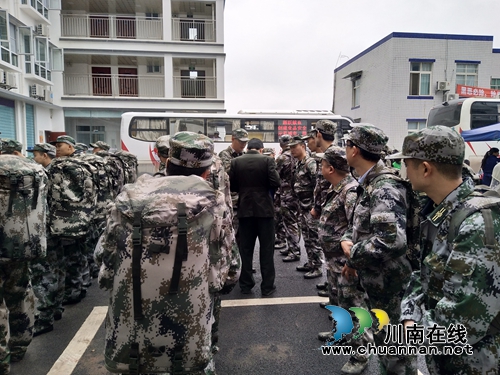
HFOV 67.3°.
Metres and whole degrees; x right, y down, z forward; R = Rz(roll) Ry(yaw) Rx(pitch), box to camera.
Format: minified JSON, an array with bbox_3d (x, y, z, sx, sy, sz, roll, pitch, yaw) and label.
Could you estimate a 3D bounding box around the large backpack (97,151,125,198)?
[{"bbox_3d":[-1.713,-0.126,4.562,0.420,0.620,0.300,-2,6,-25],"label":"large backpack"}]

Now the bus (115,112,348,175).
[{"bbox_3d":[-0.448,-1.552,15.148,8.714,3.150,2.420,0,6,-6],"label":"bus"}]

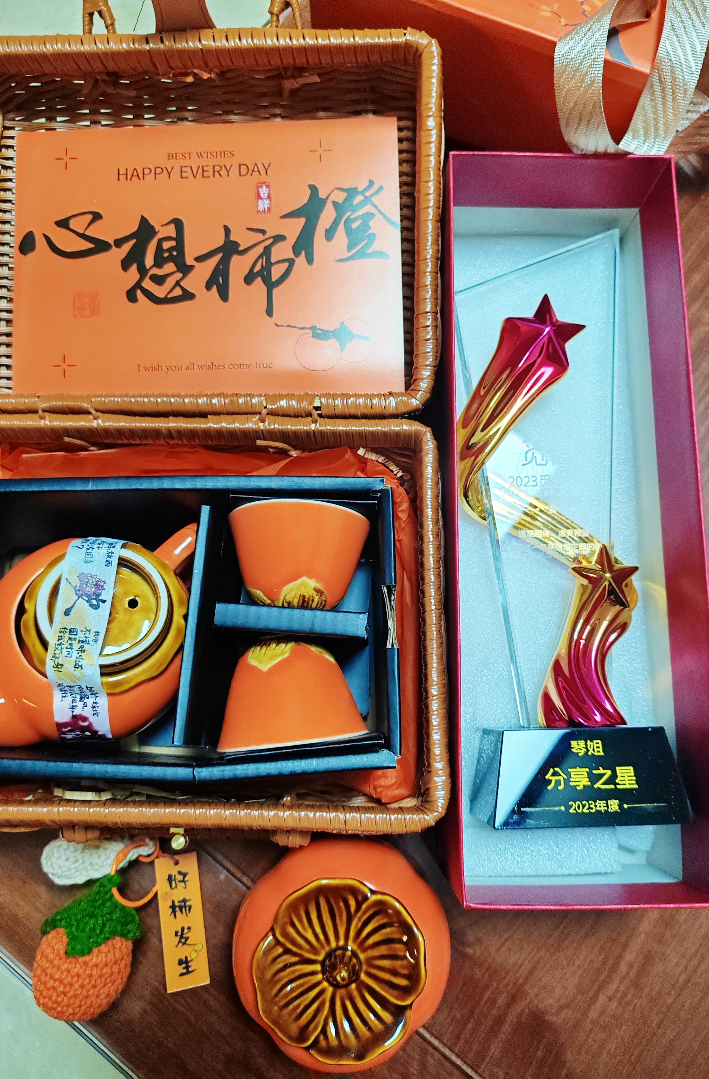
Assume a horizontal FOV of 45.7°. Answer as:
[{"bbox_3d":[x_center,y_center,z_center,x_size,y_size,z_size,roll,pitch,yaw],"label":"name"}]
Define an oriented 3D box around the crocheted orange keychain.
[{"bbox_3d":[-0.131,0.190,0.409,0.058,0.040,0.083,5,79,0],"label":"crocheted orange keychain"}]

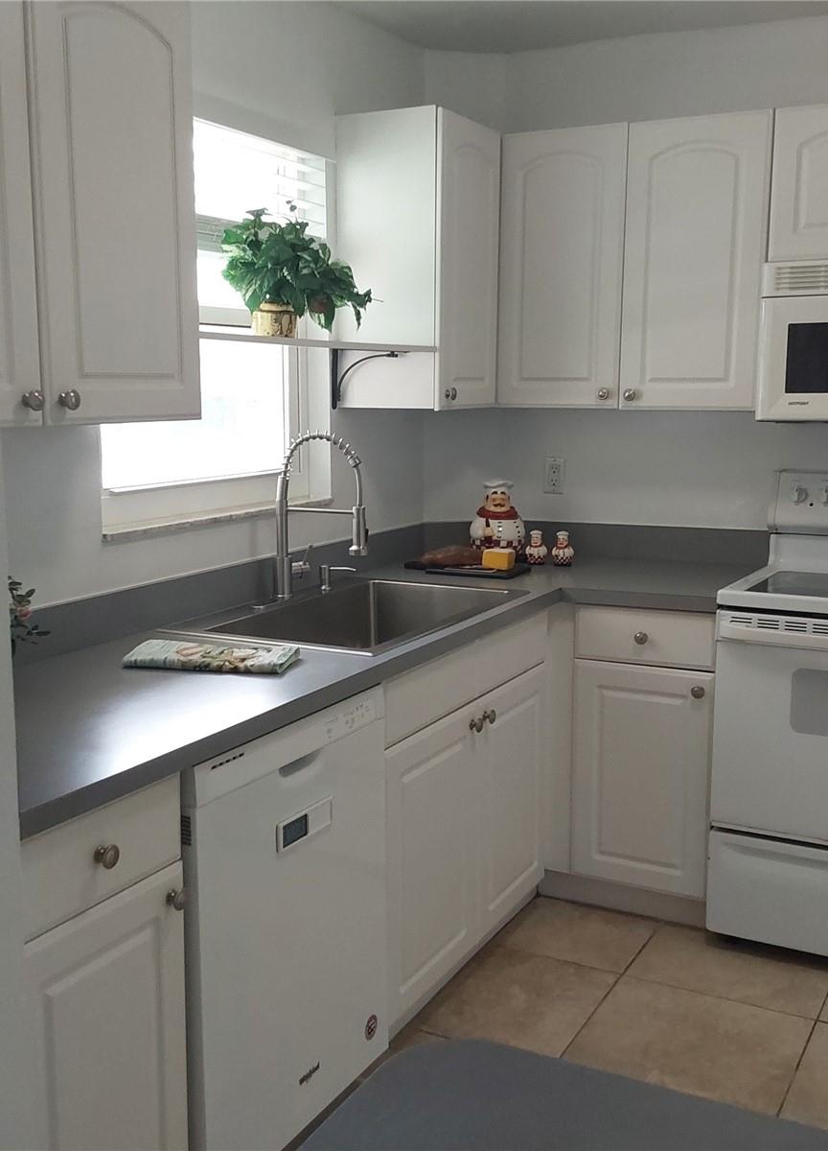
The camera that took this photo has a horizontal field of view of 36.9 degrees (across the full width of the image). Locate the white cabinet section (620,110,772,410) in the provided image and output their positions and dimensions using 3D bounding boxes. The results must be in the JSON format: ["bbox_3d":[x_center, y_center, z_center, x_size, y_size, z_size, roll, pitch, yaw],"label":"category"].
[{"bbox_3d":[0.822,-0.849,3.458,0.388,0.764,0.320,5,10,28],"label":"white cabinet section"}]

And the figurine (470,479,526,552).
[{"bbox_3d":[0.254,-0.170,3.761,0.168,0.236,0.150,-1,9,-9],"label":"figurine"}]

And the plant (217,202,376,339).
[{"bbox_3d":[-0.274,-0.689,2.867,0.285,0.295,0.320,5,10,27],"label":"plant"}]

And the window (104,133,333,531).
[{"bbox_3d":[-0.473,-0.599,2.976,0.110,0.920,0.950,5,10,27],"label":"window"}]

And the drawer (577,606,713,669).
[{"bbox_3d":[0.707,0.132,3.436,0.371,0.134,0.480,5,10,27],"label":"drawer"}]

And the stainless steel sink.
[{"bbox_3d":[-0.125,0.190,2.919,0.520,0.220,0.815,5,10,27],"label":"stainless steel sink"}]

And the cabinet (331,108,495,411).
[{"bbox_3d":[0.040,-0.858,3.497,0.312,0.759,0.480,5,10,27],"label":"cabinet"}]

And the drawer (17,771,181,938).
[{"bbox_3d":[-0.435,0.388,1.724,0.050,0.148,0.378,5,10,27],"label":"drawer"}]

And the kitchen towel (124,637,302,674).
[{"bbox_3d":[-0.390,0.158,2.402,0.306,0.023,0.148,2,9,10],"label":"kitchen towel"}]

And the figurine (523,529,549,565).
[{"bbox_3d":[0.357,-0.084,3.653,0.073,0.100,0.062,1,9,3],"label":"figurine"}]

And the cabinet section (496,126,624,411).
[{"bbox_3d":[0.487,-0.881,3.633,0.371,0.763,0.320,5,10,28],"label":"cabinet section"}]

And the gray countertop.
[{"bbox_3d":[-0.013,0.135,2.747,1.040,0.039,2.610,5,10,27],"label":"gray countertop"}]

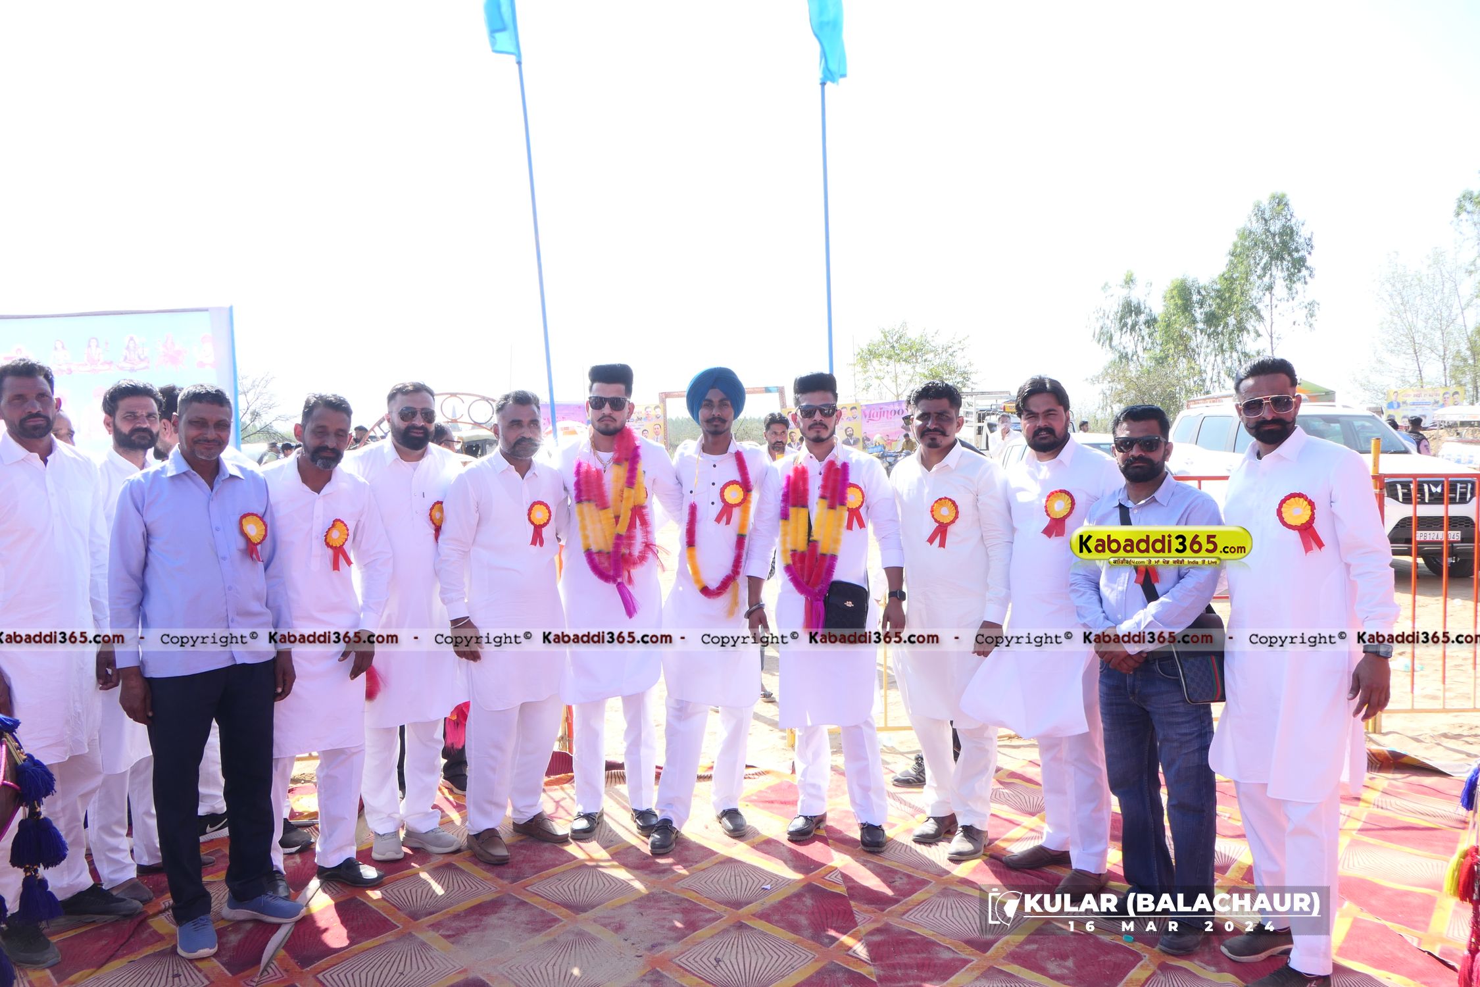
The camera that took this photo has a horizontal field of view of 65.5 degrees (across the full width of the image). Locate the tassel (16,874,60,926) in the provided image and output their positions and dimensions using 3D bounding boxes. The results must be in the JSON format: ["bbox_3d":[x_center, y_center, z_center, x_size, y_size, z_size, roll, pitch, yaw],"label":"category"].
[{"bbox_3d":[-1.675,0.965,2.750,0.110,0.125,0.090,-1,3,0],"label":"tassel"}]

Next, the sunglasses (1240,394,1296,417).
[{"bbox_3d":[1.456,-0.241,3.177,0.148,0.052,0.145,-4,2,23],"label":"sunglasses"}]

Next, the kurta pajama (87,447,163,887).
[{"bbox_3d":[-2.138,0.575,4.050,0.510,1.480,0.360,-1,0,-35],"label":"kurta pajama"}]

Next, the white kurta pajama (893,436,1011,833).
[{"bbox_3d":[0.803,0.537,4.380,0.490,1.450,0.350,0,0,23],"label":"white kurta pajama"}]

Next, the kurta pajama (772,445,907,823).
[{"bbox_3d":[0.371,0.553,4.480,0.540,1.480,0.330,0,3,12],"label":"kurta pajama"}]

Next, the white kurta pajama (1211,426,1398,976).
[{"bbox_3d":[1.643,0.585,3.370,0.340,1.520,0.520,-4,4,-42],"label":"white kurta pajama"}]

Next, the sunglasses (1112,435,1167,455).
[{"bbox_3d":[1.200,-0.142,3.434,0.142,0.046,0.145,1,0,28],"label":"sunglasses"}]

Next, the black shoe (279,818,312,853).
[{"bbox_3d":[-1.768,1.300,4.433,0.290,0.110,0.108,1,4,30],"label":"black shoe"}]

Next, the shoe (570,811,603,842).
[{"bbox_3d":[-0.604,1.283,4.563,0.100,0.105,0.270,0,3,14],"label":"shoe"}]

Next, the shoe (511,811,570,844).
[{"bbox_3d":[-0.786,1.290,4.526,0.270,0.100,0.100,1,4,29],"label":"shoe"}]

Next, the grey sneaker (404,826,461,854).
[{"bbox_3d":[-1.212,1.318,4.526,0.280,0.105,0.105,1,4,42],"label":"grey sneaker"}]

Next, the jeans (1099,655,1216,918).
[{"bbox_3d":[1.329,0.914,3.660,0.370,0.860,0.280,1,4,34],"label":"jeans"}]

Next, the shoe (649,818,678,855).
[{"bbox_3d":[-0.281,1.277,4.391,0.105,0.105,0.285,0,4,14],"label":"shoe"}]

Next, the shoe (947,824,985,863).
[{"bbox_3d":[0.858,1.275,4.292,0.100,0.105,0.270,1,4,29],"label":"shoe"}]

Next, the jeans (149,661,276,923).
[{"bbox_3d":[-1.721,0.933,3.757,0.375,0.910,0.300,-3,3,-28],"label":"jeans"}]

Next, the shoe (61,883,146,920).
[{"bbox_3d":[-2.186,1.365,3.912,0.290,0.110,0.105,0,3,14],"label":"shoe"}]

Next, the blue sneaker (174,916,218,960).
[{"bbox_3d":[-1.725,1.369,3.656,0.110,0.110,0.285,-2,3,-24],"label":"blue sneaker"}]

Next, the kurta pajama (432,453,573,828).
[{"bbox_3d":[-0.918,0.582,4.490,0.540,1.470,0.350,-3,4,-34],"label":"kurta pajama"}]

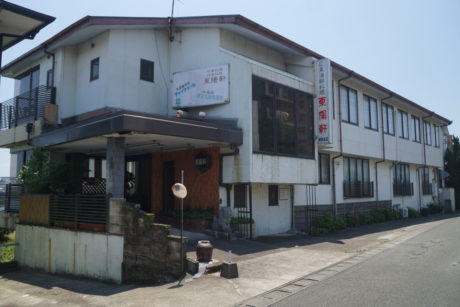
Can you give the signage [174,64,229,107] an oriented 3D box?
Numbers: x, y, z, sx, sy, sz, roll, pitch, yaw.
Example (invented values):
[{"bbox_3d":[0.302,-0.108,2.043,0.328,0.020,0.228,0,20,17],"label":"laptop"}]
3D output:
[{"bbox_3d":[-0.905,-2.128,13.584,2.038,1.152,0.150,-3,-6,24],"label":"signage"}]

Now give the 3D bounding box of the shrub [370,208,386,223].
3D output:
[{"bbox_3d":[6.831,2.852,19.404,0.550,0.630,0.700,-5,-7,40],"label":"shrub"}]

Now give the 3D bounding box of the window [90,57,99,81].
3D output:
[{"bbox_3d":[-4.385,-2.716,13.705,0.487,0.697,0.100,-5,-7,40],"label":"window"}]

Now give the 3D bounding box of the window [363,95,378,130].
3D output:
[{"bbox_3d":[6.794,-1.899,20.272,0.100,1.592,1.701,-5,-7,40],"label":"window"}]

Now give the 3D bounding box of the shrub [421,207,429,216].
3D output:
[{"bbox_3d":[12.319,3.681,26.911,0.500,0.600,0.800,-5,-7,40],"label":"shrub"}]

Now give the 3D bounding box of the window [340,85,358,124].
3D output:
[{"bbox_3d":[5.815,-2.294,20.371,0.120,1.738,1.817,-5,-7,40],"label":"window"}]

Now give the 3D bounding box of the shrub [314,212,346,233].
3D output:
[{"bbox_3d":[4.202,2.799,17.502,0.800,0.700,2.100,-5,-7,40],"label":"shrub"}]

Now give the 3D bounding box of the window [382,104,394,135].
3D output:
[{"bbox_3d":[9.198,-1.938,24.391,0.120,1.738,1.919,-5,-7,40],"label":"window"}]

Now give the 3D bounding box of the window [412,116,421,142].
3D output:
[{"bbox_3d":[12.560,-1.584,28.387,0.120,1.738,1.770,-5,-7,40],"label":"window"}]

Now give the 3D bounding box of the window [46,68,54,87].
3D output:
[{"bbox_3d":[-6.721,-2.778,15.793,0.421,0.710,0.120,-5,-7,40],"label":"window"}]

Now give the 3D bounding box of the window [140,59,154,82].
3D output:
[{"bbox_3d":[-3.048,-3.049,15.611,0.120,0.785,0.623,-5,-7,40],"label":"window"}]

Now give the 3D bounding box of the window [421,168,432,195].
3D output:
[{"bbox_3d":[12.963,1.850,27.829,0.180,1.816,2.100,-5,-7,40],"label":"window"}]

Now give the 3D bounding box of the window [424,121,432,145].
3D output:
[{"bbox_3d":[14.303,-1.401,30.459,0.120,1.738,1.770,-5,-7,40],"label":"window"}]

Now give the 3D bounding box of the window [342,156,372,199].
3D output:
[{"bbox_3d":[5.948,1.155,19.451,0.200,1.839,2.941,-5,-7,40],"label":"window"}]

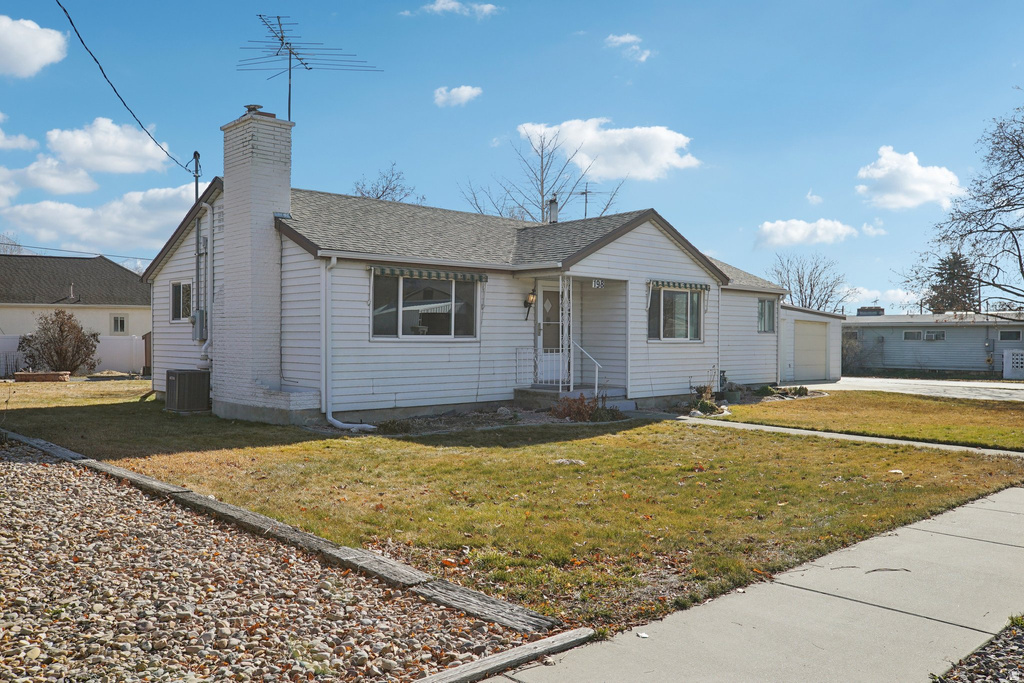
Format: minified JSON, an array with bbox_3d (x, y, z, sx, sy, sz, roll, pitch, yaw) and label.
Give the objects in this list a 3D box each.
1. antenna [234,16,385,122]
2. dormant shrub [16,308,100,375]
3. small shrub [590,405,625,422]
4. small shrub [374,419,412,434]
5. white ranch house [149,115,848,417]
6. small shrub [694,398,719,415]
[{"bbox_3d":[-4.000,-4.680,15.000,2.950,1.800,2.800,0,0,6],"label":"antenna"},{"bbox_3d":[-17.000,0.000,31.000,3.050,2.500,2.900,0,0,0],"label":"dormant shrub"},{"bbox_3d":[1.680,1.240,14.450,0.580,0.330,0.500,0,0,0],"label":"small shrub"},{"bbox_3d":[-1.790,1.250,12.450,0.560,0.280,0.480,0,0,0],"label":"small shrub"},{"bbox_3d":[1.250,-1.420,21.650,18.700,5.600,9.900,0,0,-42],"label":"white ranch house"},{"bbox_3d":[3.750,1.250,15.900,0.470,0.320,0.450,0,0,0],"label":"small shrub"}]

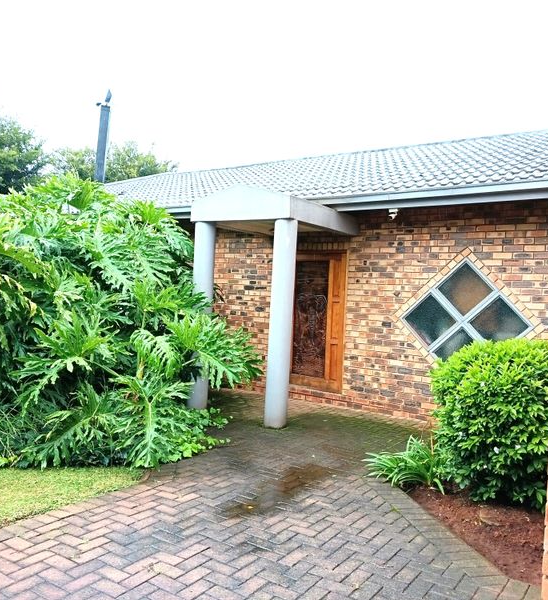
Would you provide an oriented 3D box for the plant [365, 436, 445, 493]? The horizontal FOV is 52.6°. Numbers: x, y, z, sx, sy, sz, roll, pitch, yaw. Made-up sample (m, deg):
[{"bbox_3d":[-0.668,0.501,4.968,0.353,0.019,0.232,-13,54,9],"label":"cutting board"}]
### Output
[{"bbox_3d":[1.151,1.412,4.820,0.650,0.430,0.560,3,0,0],"label":"plant"}]

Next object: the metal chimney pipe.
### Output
[{"bbox_3d":[-4.856,-4.629,15.800,0.270,2.650,0.270,3,0,0],"label":"metal chimney pipe"}]

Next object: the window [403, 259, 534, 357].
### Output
[{"bbox_3d":[2.392,0.282,7.023,1.660,1.620,0.100,3,0,36],"label":"window"}]

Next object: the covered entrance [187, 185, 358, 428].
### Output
[{"bbox_3d":[-0.030,0.028,7.709,1.670,2.970,1.780,3,0,36],"label":"covered entrance"}]

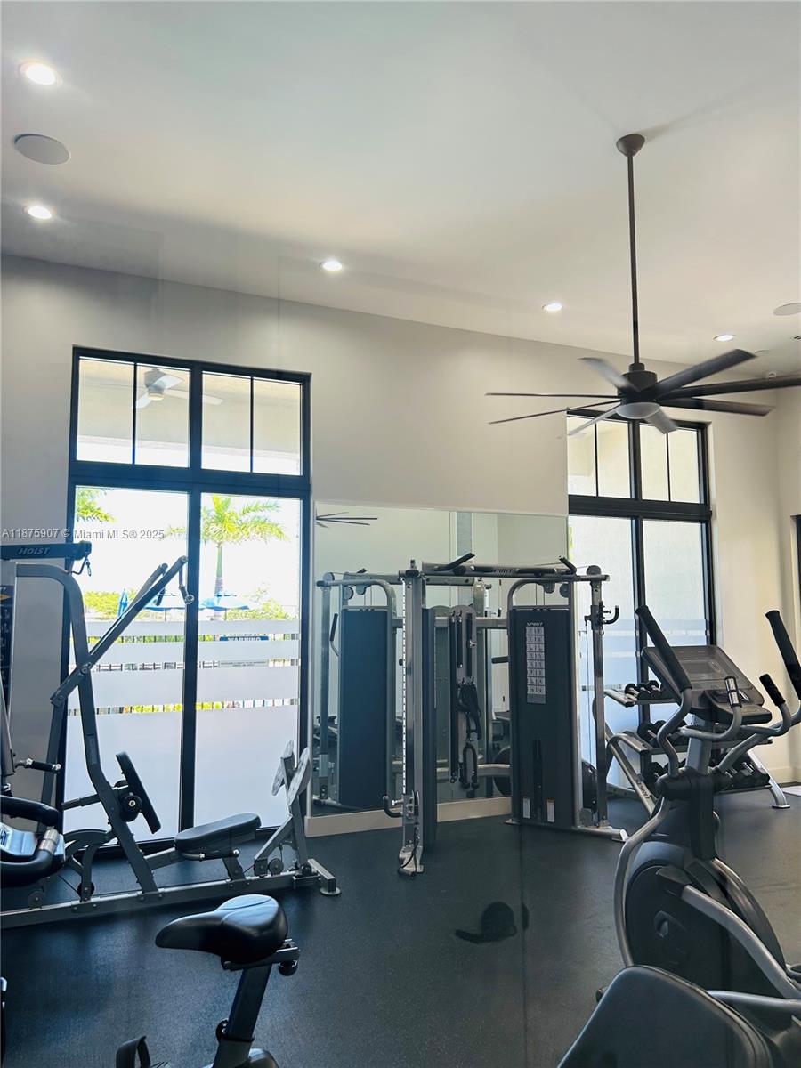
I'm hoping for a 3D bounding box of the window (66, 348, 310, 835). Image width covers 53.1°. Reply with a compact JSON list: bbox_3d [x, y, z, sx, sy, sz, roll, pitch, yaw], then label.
[{"bbox_3d":[-1.559,0.492,6.026,1.788,3.614,0.122,2,-6,-23],"label":"window"}]

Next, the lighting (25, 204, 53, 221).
[{"bbox_3d":[-2.238,-1.996,4.981,0.175,0.030,0.175,2,-6,-23],"label":"lighting"}]

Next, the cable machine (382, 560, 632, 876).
[{"bbox_3d":[0.693,1.260,6.130,1.951,2.109,0.910,2,-6,-23],"label":"cable machine"}]

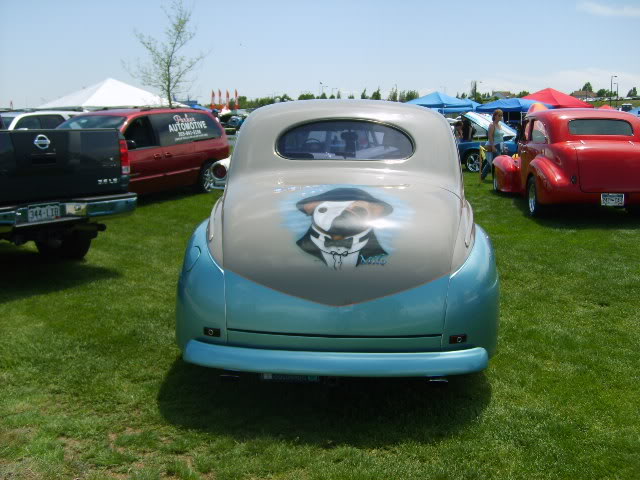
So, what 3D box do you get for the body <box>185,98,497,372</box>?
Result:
[{"bbox_3d":[0.272,-0.353,5.632,1.870,1.630,4.940,1,11,4],"label":"body"}]

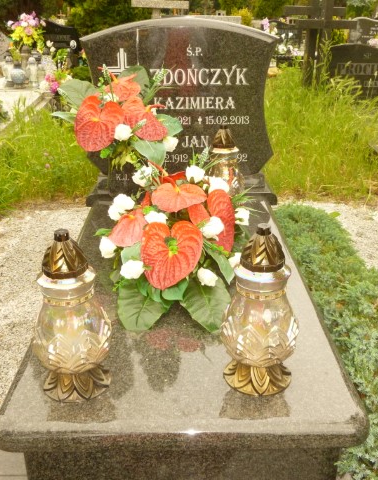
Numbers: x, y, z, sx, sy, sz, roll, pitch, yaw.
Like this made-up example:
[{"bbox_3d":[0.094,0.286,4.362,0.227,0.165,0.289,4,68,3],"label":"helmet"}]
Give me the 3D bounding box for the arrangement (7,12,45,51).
[{"bbox_3d":[-1.852,-2.376,5.900,0.420,0.420,0.380,-1,23,0],"label":"arrangement"}]

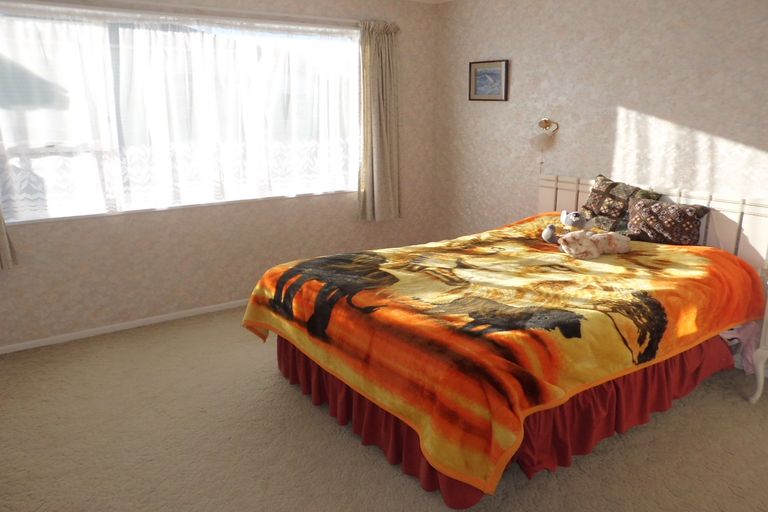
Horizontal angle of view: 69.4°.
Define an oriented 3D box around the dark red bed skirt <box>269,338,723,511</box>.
[{"bbox_3d":[0.626,0.553,3.154,1.980,0.360,1.480,-10,18,-32],"label":"dark red bed skirt"}]

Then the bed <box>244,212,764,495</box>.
[{"bbox_3d":[0.601,0.272,3.024,2.180,0.570,1.680,-10,18,-32],"label":"bed"}]

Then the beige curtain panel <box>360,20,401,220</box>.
[{"bbox_3d":[-0.016,-1.082,4.636,0.390,1.590,0.110,-10,18,-32],"label":"beige curtain panel"}]

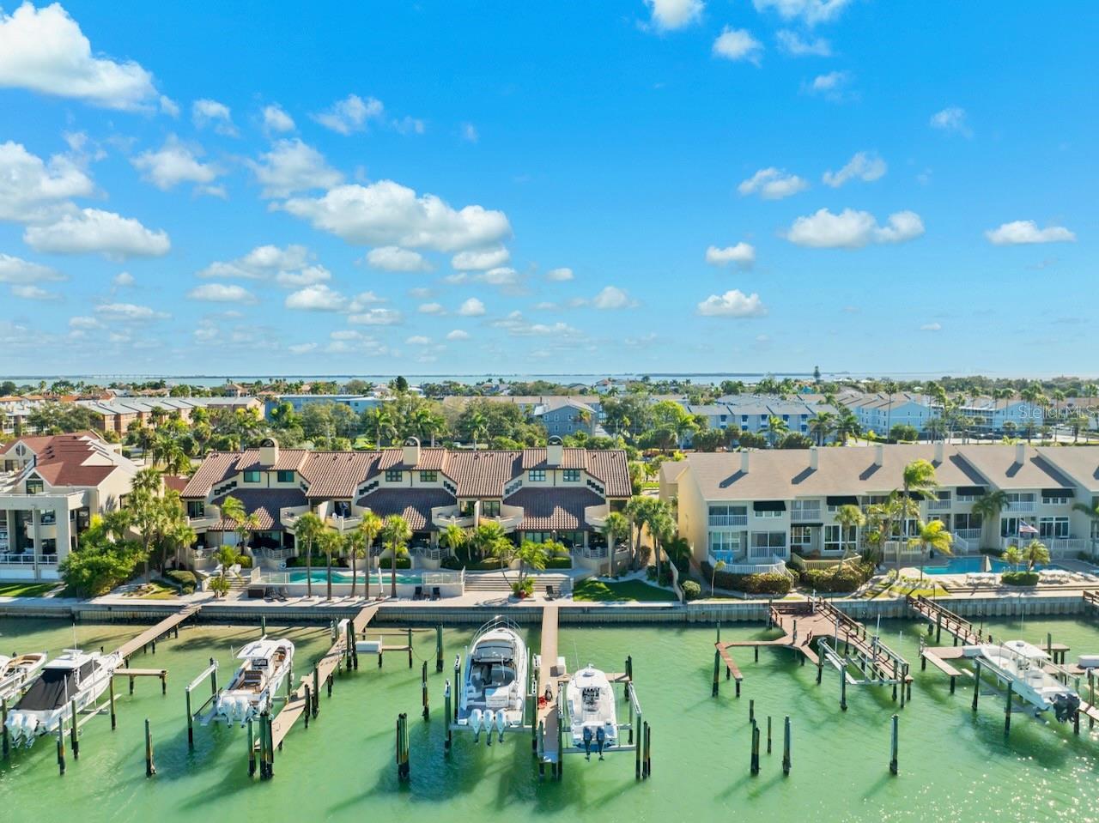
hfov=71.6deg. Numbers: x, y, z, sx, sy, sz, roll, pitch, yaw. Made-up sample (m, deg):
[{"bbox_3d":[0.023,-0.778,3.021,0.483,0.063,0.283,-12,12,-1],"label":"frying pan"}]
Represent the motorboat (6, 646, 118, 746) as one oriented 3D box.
[{"bbox_3d":[-28.650,16.282,45.900,3.000,3.800,9.100,0,3,1],"label":"motorboat"}]

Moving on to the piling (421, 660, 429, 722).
[{"bbox_3d":[-7.761,17.616,47.978,0.310,3.705,0.310,0,3,0],"label":"piling"}]

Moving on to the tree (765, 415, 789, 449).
[{"bbox_3d":[56.434,5.048,189.990,6.200,8.100,6.000,0,3,0],"label":"tree"}]

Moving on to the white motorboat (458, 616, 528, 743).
[{"bbox_3d":[-3.116,15.272,44.200,3.600,3.200,11.600,0,3,0],"label":"white motorboat"}]

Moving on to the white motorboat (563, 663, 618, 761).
[{"bbox_3d":[2.420,16.353,43.600,2.900,3.200,8.400,0,3,2],"label":"white motorboat"}]

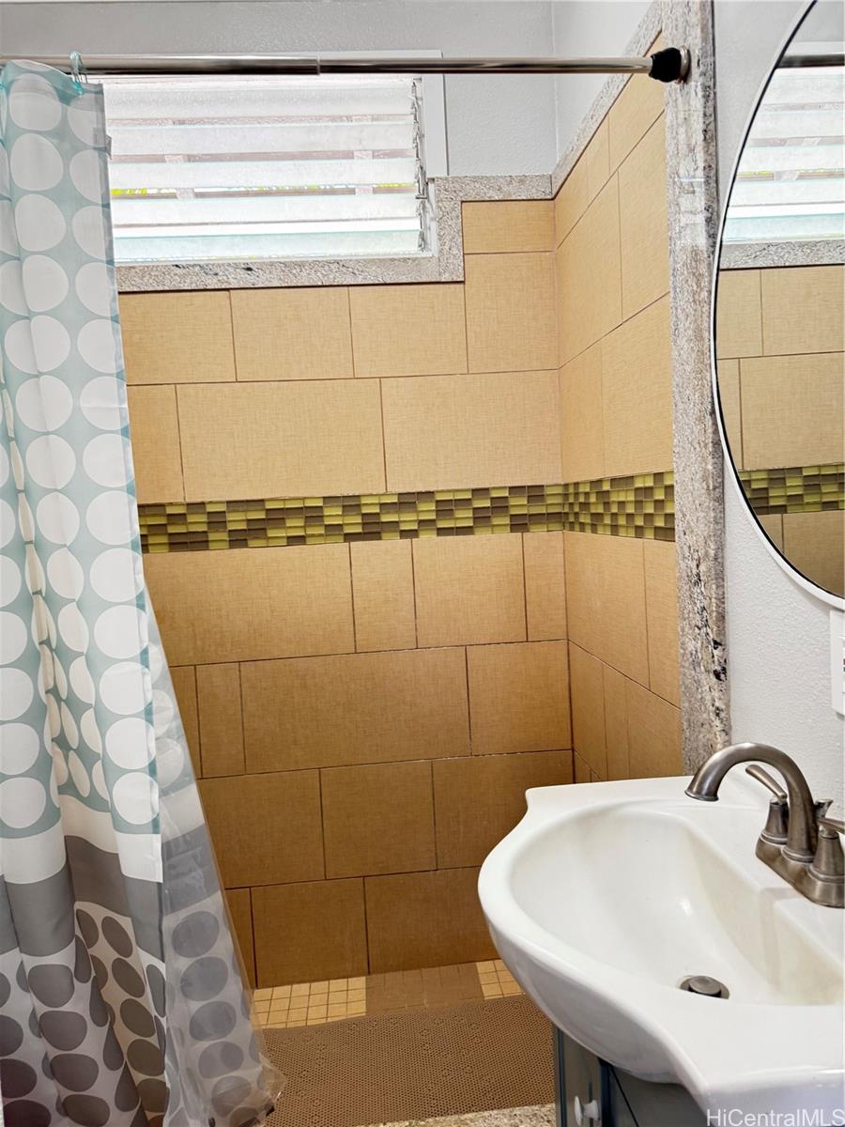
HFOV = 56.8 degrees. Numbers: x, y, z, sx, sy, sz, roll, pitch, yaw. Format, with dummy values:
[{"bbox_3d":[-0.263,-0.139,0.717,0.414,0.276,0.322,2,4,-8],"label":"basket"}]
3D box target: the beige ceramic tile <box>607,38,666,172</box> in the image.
[{"bbox_3d":[0.403,-0.851,1.467,0.010,0.133,0.277,-3,4,-5],"label":"beige ceramic tile"}]

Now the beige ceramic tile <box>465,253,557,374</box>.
[{"bbox_3d":[0.238,-0.669,2.087,0.241,0.305,0.010,-3,4,-5],"label":"beige ceramic tile"}]

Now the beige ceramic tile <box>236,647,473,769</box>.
[{"bbox_3d":[-0.177,0.400,2.128,0.609,0.304,0.015,-3,4,-5],"label":"beige ceramic tile"}]

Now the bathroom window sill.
[{"bbox_3d":[-0.262,-0.852,2.032,1.215,0.269,0.040,-3,4,-5],"label":"bathroom window sill"}]

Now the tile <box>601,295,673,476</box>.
[{"bbox_3d":[0.429,-0.332,1.558,0.015,0.304,0.381,-3,4,-5],"label":"tile"}]

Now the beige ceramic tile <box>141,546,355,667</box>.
[{"bbox_3d":[-0.490,0.111,2.074,0.610,0.300,0.010,-3,4,-5],"label":"beige ceramic tile"}]

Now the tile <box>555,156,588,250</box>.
[{"bbox_3d":[0.367,-0.885,1.924,0.010,0.130,0.303,-3,4,-5],"label":"tile"}]

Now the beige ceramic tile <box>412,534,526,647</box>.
[{"bbox_3d":[0.130,0.076,2.124,0.301,0.300,0.010,-3,4,-5],"label":"beige ceramic tile"}]

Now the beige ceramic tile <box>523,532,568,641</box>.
[{"bbox_3d":[0.339,0.064,2.147,0.113,0.300,0.010,-3,4,-5],"label":"beige ceramic tile"}]

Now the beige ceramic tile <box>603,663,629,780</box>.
[{"bbox_3d":[0.452,0.393,1.785,0.015,0.304,0.152,-3,4,-5],"label":"beige ceramic tile"}]

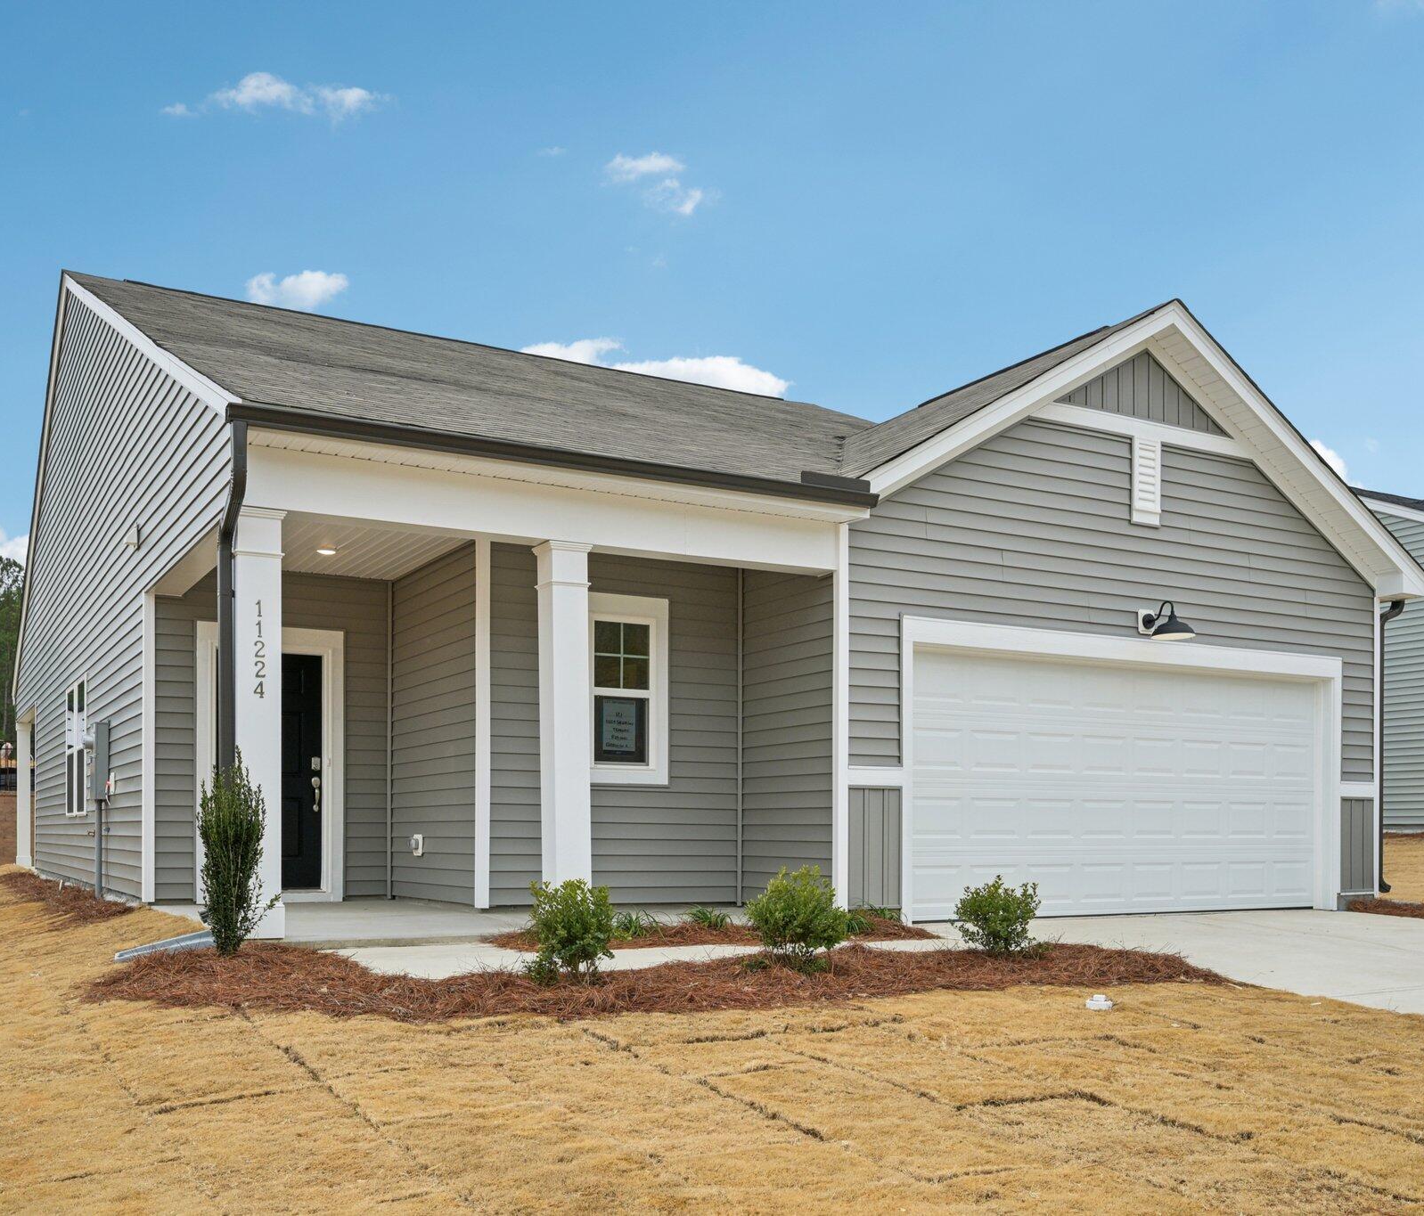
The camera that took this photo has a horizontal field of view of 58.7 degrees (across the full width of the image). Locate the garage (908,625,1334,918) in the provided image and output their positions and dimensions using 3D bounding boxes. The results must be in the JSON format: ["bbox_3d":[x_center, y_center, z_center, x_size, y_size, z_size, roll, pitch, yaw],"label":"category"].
[{"bbox_3d":[3.614,1.497,10.815,4.846,2.160,0.121,3,-7,-29],"label":"garage"}]

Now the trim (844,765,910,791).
[{"bbox_3d":[1.241,1.279,9.552,0.535,0.156,0.050,3,-7,-29],"label":"trim"}]

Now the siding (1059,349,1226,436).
[{"bbox_3d":[3.751,-1.919,10.930,2.049,0.606,0.061,3,-7,-29],"label":"siding"}]

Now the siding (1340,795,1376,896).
[{"bbox_3d":[6.022,2.223,11.829,0.474,0.919,0.050,3,-7,-29],"label":"siding"}]

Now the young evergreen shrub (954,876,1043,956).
[{"bbox_3d":[1.743,1.874,7.708,0.525,0.495,0.505,0,-6,0],"label":"young evergreen shrub"}]

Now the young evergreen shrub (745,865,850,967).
[{"bbox_3d":[0.483,1.743,7.155,0.565,0.575,0.545,0,-6,0],"label":"young evergreen shrub"}]

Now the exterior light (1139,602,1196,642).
[{"bbox_3d":[3.829,0.108,10.617,0.363,0.343,0.454,3,-7,-29],"label":"exterior light"}]

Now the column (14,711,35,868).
[{"bbox_3d":[-11.040,2.910,20.357,0.283,2.473,0.283,3,-7,-29],"label":"column"}]

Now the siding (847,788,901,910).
[{"bbox_3d":[1.231,1.810,9.517,0.485,0.919,0.050,3,-7,-29],"label":"siding"}]

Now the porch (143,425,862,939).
[{"bbox_3d":[-1.843,0.696,10.143,4.391,3.099,3.634,3,-7,-29],"label":"porch"}]

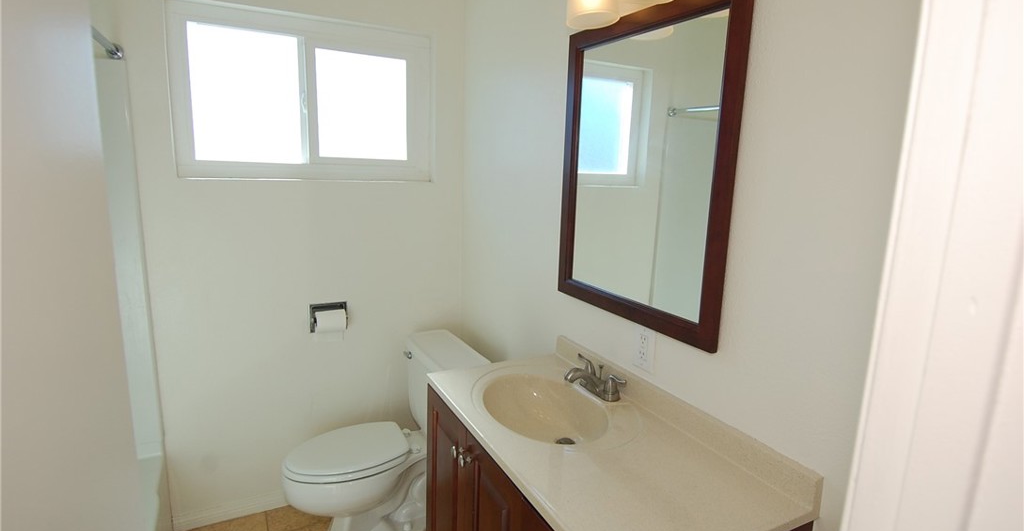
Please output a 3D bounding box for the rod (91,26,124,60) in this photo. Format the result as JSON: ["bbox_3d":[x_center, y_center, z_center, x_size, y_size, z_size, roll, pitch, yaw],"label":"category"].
[{"bbox_3d":[-0.980,-0.581,1.052,0.060,0.060,1.510,-3,11,-27],"label":"rod"}]

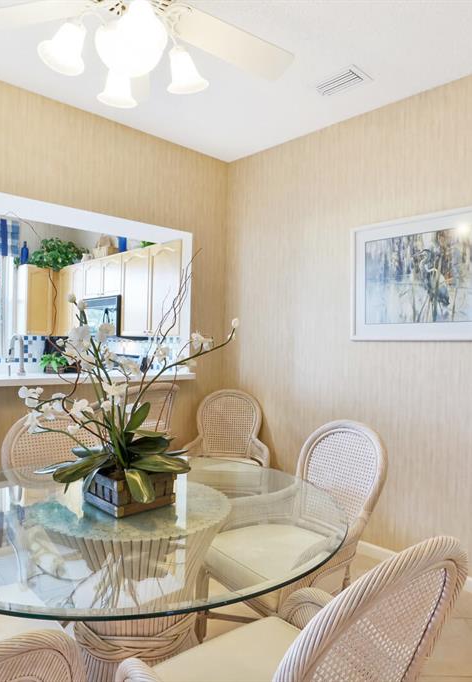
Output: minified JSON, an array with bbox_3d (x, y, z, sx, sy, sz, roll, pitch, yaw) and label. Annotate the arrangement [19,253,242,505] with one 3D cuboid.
[{"bbox_3d":[-0.378,0.140,1.600,0.740,0.870,0.560,0,0,0],"label":"arrangement"}]

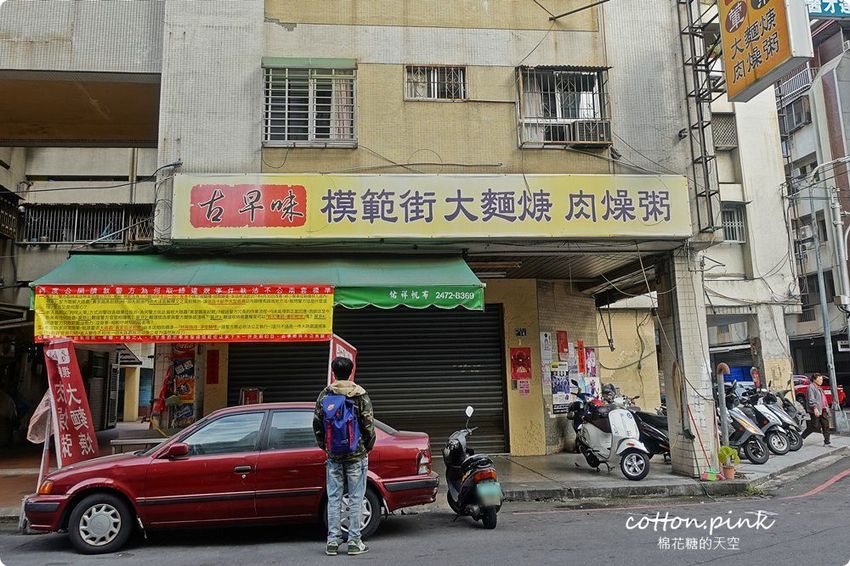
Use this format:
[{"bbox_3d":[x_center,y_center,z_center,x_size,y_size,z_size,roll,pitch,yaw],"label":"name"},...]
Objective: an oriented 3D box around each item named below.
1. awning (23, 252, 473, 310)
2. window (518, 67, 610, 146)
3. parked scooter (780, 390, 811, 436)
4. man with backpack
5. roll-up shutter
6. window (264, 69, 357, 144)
[{"bbox_3d":[-1.949,-0.060,7.219,5.270,0.903,0.950,-1,-9,-4],"label":"awning"},{"bbox_3d":[2.009,-2.549,8.270,1.280,1.150,0.340,-1,-9,-4],"label":"window"},{"bbox_3d":[7.290,2.775,12.189,0.700,1.150,1.800,7,-12,-44],"label":"parked scooter"},{"bbox_3d":[-0.764,1.622,5.408,0.600,1.780,0.480,-1,-9,-1],"label":"man with backpack"},{"bbox_3d":[-1.005,1.764,10.256,5.000,2.740,0.100,-1,-9,-4],"label":"roll-up shutter"},{"bbox_3d":[-1.640,-2.480,8.044,1.320,1.190,0.200,-1,-9,-4],"label":"window"}]

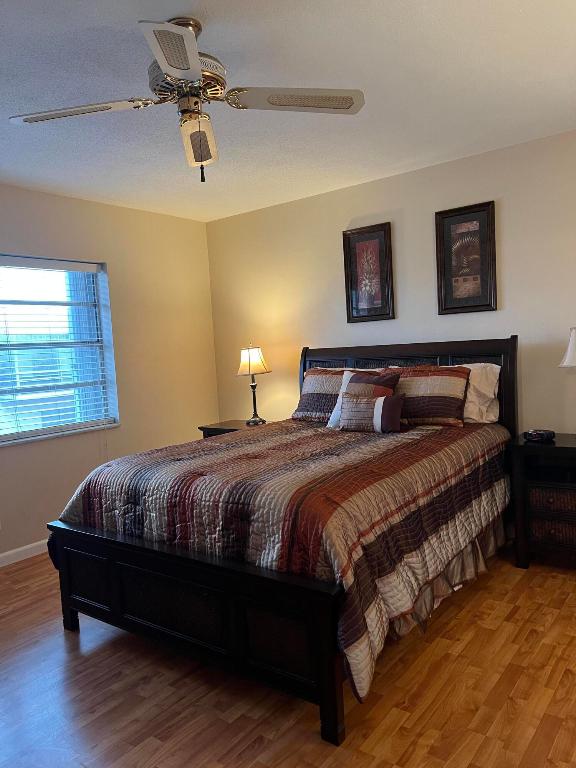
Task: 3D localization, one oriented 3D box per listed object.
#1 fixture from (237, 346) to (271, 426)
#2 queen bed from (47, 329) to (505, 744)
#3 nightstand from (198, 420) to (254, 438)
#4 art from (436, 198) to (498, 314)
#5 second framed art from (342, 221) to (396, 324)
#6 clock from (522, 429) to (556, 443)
[{"bbox_3d":[-0.278,0.006,4.656,0.265,0.635,0.265,0,5,37],"label":"fixture"},{"bbox_3d":[0.163,0.445,3.187,1.723,1.288,2.292,0,5,37],"label":"queen bed"},{"bbox_3d":[-0.306,0.674,4.637,0.615,0.690,0.480,0,5,37],"label":"nightstand"},{"bbox_3d":[1.155,-0.803,3.748,0.378,0.678,0.030,0,5,37],"label":"art"},{"bbox_3d":[0.584,-0.794,4.179,0.382,0.671,0.030,0,5,37],"label":"second framed art"},{"bbox_3d":[1.436,0.293,3.295,0.105,0.054,0.160,-6,5,-39],"label":"clock"}]

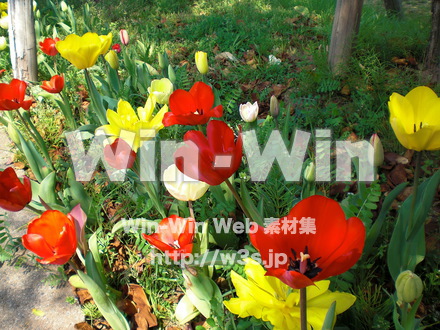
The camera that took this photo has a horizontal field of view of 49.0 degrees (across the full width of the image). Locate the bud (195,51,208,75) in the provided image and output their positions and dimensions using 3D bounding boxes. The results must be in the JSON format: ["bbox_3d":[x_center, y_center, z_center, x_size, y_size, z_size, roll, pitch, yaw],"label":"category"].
[{"bbox_3d":[-0.047,-0.265,1.250,0.031,0.058,0.031,-7,28,-1],"label":"bud"}]

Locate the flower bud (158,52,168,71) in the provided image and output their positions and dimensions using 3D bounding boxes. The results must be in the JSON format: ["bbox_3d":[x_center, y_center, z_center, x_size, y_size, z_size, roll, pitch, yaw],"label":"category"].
[{"bbox_3d":[-0.168,-0.304,1.420,0.026,0.055,0.026,2,27,0],"label":"flower bud"}]

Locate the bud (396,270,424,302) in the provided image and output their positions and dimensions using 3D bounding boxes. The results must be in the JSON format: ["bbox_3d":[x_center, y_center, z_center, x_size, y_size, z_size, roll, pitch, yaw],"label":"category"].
[{"bbox_3d":[0.243,0.156,0.620,0.034,0.044,0.034,14,31,24],"label":"bud"}]

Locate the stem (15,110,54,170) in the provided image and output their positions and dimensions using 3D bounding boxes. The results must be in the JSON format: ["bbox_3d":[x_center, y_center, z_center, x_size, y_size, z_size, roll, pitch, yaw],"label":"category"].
[{"bbox_3d":[-0.415,-0.052,1.090,0.010,0.176,0.010,-31,45,-17],"label":"stem"}]

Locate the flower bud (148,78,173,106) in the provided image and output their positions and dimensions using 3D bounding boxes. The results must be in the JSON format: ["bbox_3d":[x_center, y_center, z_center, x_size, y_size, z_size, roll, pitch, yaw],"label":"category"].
[{"bbox_3d":[-0.145,-0.178,1.170,0.060,0.055,0.058,2,27,0],"label":"flower bud"}]

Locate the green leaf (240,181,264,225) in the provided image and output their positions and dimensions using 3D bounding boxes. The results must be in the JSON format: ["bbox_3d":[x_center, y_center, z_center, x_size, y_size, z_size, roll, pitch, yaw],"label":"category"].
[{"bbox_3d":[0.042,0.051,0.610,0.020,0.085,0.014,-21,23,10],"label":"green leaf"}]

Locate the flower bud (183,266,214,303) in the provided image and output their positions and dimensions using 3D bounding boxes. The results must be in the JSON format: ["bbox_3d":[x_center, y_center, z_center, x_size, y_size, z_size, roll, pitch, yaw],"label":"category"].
[{"bbox_3d":[-0.030,0.166,0.670,0.030,0.055,0.030,-26,28,12],"label":"flower bud"}]

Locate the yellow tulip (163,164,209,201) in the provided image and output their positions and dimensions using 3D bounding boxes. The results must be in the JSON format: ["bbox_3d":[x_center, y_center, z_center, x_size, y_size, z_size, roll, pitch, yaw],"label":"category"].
[{"bbox_3d":[-0.045,0.021,0.645,0.060,0.055,0.058,-1,25,1],"label":"yellow tulip"}]

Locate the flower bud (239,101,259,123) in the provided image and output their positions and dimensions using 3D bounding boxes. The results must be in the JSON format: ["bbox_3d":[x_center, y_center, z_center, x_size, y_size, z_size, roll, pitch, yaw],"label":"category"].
[{"bbox_3d":[0.070,-0.130,1.170,0.046,0.050,0.045,2,27,0],"label":"flower bud"}]

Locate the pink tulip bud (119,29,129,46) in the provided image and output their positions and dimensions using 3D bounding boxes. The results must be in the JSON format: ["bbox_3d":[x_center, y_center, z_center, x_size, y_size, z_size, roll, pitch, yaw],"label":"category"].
[{"bbox_3d":[-0.329,-0.438,1.650,0.029,0.055,0.029,-5,28,-10],"label":"pink tulip bud"}]

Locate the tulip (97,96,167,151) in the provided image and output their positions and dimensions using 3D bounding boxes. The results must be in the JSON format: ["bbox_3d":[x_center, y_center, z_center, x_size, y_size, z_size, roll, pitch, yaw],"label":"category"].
[{"bbox_3d":[-0.130,-0.059,0.710,0.100,0.062,0.090,2,31,0],"label":"tulip"}]

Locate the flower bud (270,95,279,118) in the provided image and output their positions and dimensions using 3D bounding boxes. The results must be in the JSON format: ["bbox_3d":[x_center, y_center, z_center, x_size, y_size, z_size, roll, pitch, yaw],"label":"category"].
[{"bbox_3d":[0.133,-0.143,1.180,0.021,0.056,0.021,-3,27,0],"label":"flower bud"}]

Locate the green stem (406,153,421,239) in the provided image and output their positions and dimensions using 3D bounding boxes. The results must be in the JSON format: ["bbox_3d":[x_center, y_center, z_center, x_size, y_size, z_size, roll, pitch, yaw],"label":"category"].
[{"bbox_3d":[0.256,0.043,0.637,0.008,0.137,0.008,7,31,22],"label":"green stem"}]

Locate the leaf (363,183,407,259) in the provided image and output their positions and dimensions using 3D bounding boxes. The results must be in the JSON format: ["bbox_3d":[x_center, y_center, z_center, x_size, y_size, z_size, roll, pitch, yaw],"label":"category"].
[{"bbox_3d":[0.291,0.100,0.850,0.025,0.159,0.025,30,24,20],"label":"leaf"}]

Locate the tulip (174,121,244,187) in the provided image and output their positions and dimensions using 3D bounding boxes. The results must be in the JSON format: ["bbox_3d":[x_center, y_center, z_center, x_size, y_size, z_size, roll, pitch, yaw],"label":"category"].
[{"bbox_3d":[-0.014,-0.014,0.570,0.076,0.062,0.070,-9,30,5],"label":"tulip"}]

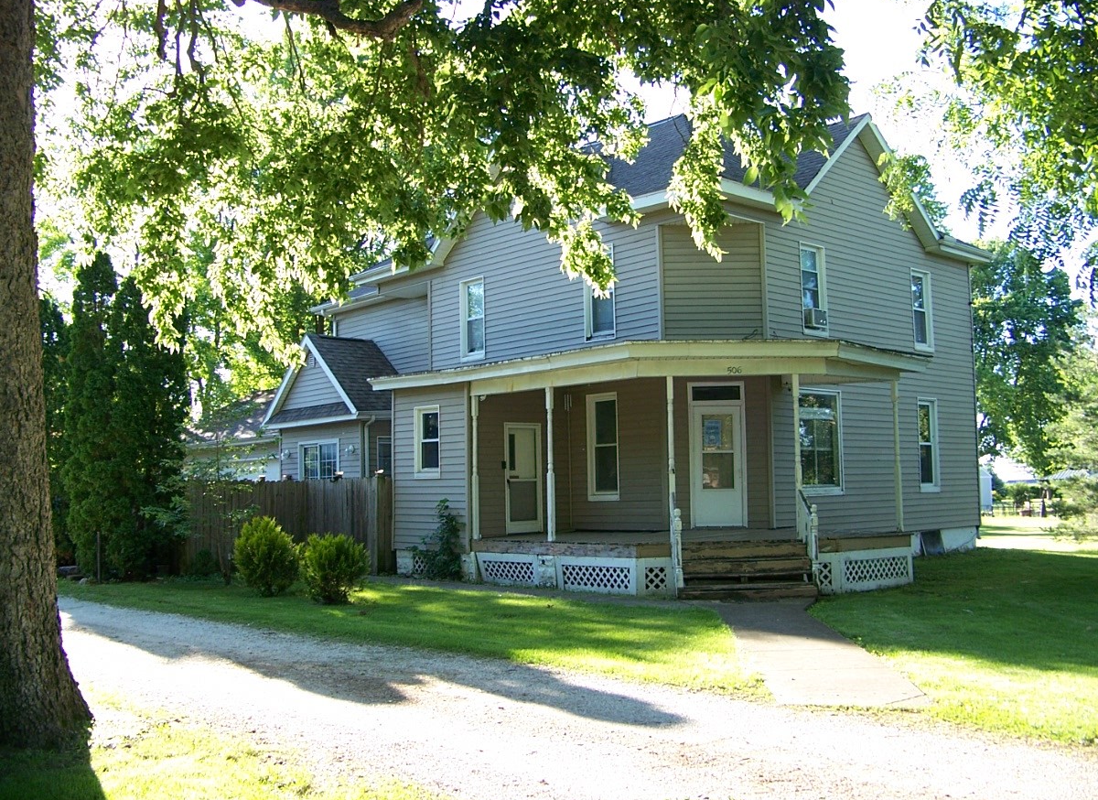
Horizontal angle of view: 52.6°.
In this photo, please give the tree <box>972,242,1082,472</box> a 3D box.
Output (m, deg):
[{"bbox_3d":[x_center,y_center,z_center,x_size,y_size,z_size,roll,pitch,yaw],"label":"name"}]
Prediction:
[{"bbox_3d":[21.367,-1.216,50.000,6.300,12.000,6.300,-3,-5,23],"label":"tree"}]

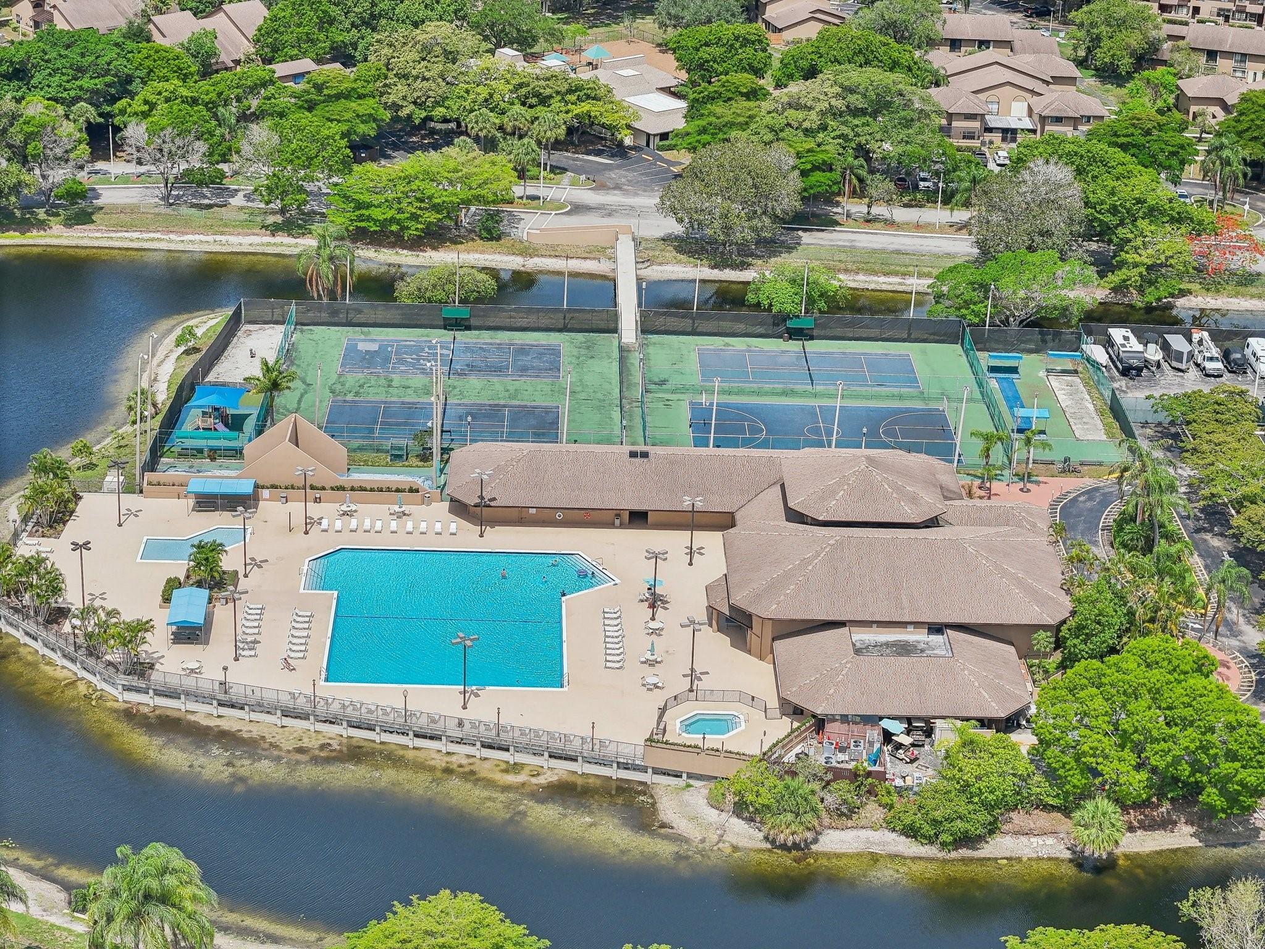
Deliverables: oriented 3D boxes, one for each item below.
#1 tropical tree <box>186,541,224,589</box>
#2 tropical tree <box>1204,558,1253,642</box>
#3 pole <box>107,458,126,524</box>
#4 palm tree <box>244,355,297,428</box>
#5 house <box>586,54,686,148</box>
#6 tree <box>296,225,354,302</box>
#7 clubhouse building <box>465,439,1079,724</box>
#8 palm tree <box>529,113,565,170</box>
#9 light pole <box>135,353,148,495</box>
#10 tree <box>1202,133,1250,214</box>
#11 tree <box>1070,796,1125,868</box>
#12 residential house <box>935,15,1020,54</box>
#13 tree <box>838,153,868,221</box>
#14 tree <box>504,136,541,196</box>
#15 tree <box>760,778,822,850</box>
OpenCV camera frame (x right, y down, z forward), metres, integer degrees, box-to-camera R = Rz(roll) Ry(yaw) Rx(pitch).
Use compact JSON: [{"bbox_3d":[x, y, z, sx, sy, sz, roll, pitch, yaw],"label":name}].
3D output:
[{"bbox_3d":[-37.119,7.929,222.257,3.500,4.500,3.500,1,23,-2],"label":"tropical tree"},{"bbox_3d":[51.549,10.797,219.413,4.300,7.600,4.300,1,23,-2],"label":"tropical tree"},{"bbox_3d":[-47.022,1.727,233.595,1.800,6.400,1.800,7,23,10],"label":"pole"},{"bbox_3d":[-35.808,-7.222,253.238,5.400,8.300,5.300,2,23,0],"label":"palm tree"},{"bbox_3d":[1.636,-54.768,372.278,23.000,5.800,31.500,-17,30,-38],"label":"house"},{"bbox_3d":[-34.231,-22.371,285.818,6.400,10.800,6.300,2,23,0],"label":"tree"},{"bbox_3d":[10.960,6.761,223.788,56.000,8.800,54.000,1,23,-2],"label":"clubhouse building"},{"bbox_3d":[-11.159,-44.099,341.810,4.600,8.600,4.500,2,23,0],"label":"palm tree"},{"bbox_3d":[-45.897,-4.688,239.085,1.200,14.000,0.900,5,23,-1],"label":"light pole"},{"bbox_3d":[78.262,-39.786,337.624,6.200,10.200,5.800,2,23,0],"label":"tree"},{"bbox_3d":[34.371,26.175,188.887,4.000,4.700,4.000,2,23,0],"label":"tree"},{"bbox_3d":[53.339,-69.354,408.939,14.000,7.700,13.000,0,23,-4],"label":"residential house"},{"bbox_3d":[28.388,-36.835,328.160,4.000,9.000,4.000,1,23,-2],"label":"tree"},{"bbox_3d":[-13.935,-39.406,330.904,4.100,8.300,4.100,2,23,0],"label":"tree"},{"bbox_3d":[11.915,24.657,190.424,4.600,5.100,4.600,1,23,-2],"label":"tree"}]

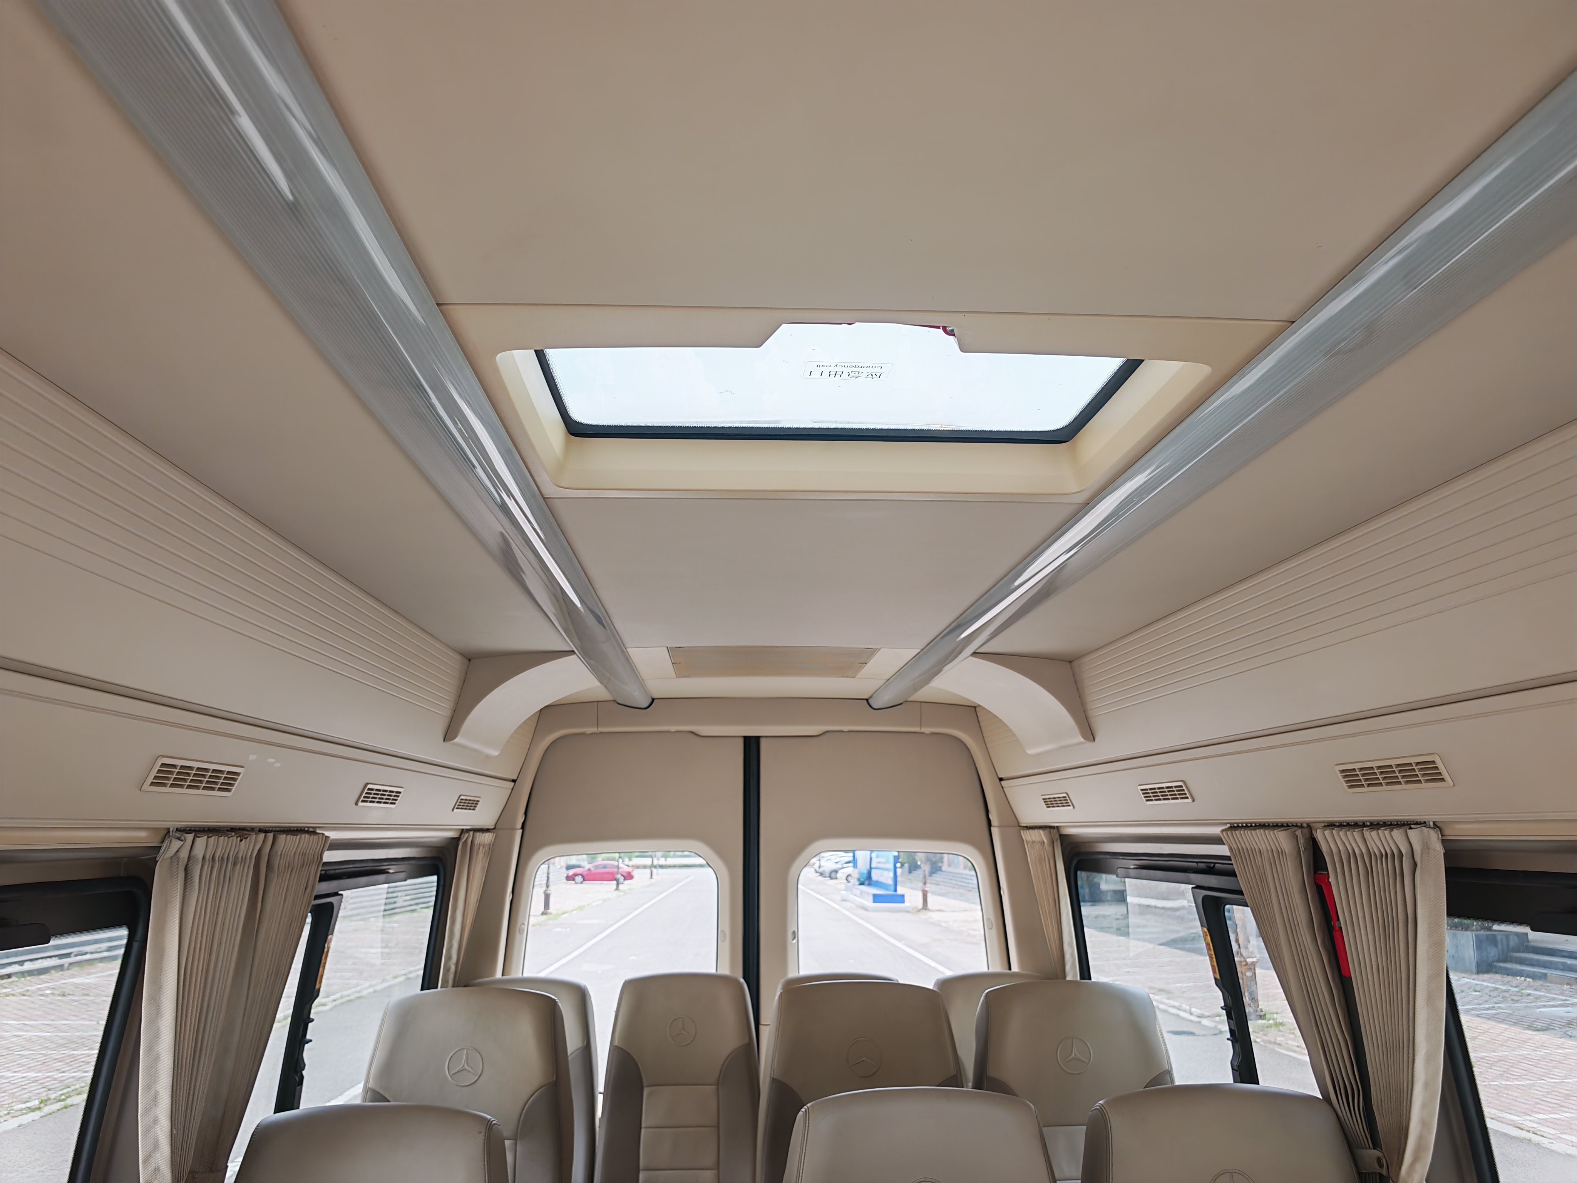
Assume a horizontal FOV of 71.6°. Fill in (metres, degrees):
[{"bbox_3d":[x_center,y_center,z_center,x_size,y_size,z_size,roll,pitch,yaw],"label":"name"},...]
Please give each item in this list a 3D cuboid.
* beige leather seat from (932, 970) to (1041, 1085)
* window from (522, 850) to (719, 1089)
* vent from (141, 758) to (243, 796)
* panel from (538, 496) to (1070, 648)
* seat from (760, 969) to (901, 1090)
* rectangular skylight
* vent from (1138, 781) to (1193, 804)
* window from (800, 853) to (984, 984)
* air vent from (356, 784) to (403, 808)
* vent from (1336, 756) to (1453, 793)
[{"bbox_3d":[0.593,1.538,2.705,0.440,1.090,0.660,0,-12,-3],"label":"beige leather seat"},{"bbox_3d":[-0.498,1.130,3.273,0.580,0.680,0.040,0,-12,-3],"label":"window"},{"bbox_3d":[-0.764,0.242,1.415,0.020,0.046,0.238,26,-12,2],"label":"vent"},{"bbox_3d":[0.006,0.003,1.906,0.680,0.030,1.150,0,-12,-3],"label":"panel"},{"bbox_3d":[0.145,1.496,2.534,0.430,1.120,0.640,0,-12,-3],"label":"seat"},{"bbox_3d":[0.052,-0.228,1.128,0.610,0.050,0.390,0,-12,-3],"label":"rectangular skylight"},{"bbox_3d":[0.773,0.414,2.245,0.020,0.046,0.238,-22,-10,-8],"label":"vent"},{"bbox_3d":[0.316,1.135,3.320,0.580,0.680,0.040,0,-12,-3],"label":"window"},{"bbox_3d":[-0.810,0.409,2.182,0.020,0.046,0.238,26,-12,2],"label":"air vent"},{"bbox_3d":[0.818,0.249,1.486,0.020,0.046,0.238,-22,-10,-8],"label":"vent"}]

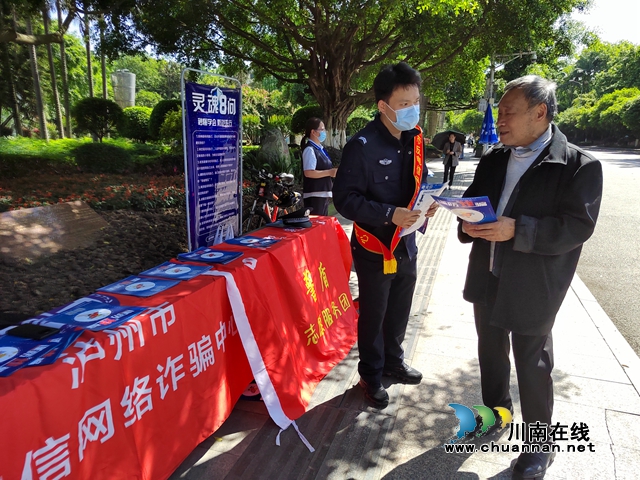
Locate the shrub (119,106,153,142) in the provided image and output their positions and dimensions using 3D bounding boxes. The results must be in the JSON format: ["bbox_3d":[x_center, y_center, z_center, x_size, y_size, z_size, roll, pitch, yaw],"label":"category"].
[{"bbox_3d":[-7.768,-4.889,18.000,1.500,1.500,1.500,-6,16,-24],"label":"shrub"}]

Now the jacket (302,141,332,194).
[{"bbox_3d":[-0.020,-0.698,4.150,0.290,0.530,0.410,5,15,16],"label":"jacket"}]

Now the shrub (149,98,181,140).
[{"bbox_3d":[-6.097,-4.818,17.000,1.600,1.680,1.600,-6,16,-24],"label":"shrub"}]

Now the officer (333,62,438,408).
[{"bbox_3d":[0.395,0.003,2.239,0.550,1.750,0.440,-12,19,-41],"label":"officer"}]

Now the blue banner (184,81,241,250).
[{"bbox_3d":[-1.101,-0.684,4.433,0.060,1.860,0.800,8,16,26],"label":"blue banner"}]

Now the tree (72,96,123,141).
[{"bbox_3d":[-8.856,-4.838,17.000,2.050,1.800,2.000,-6,16,-24],"label":"tree"}]

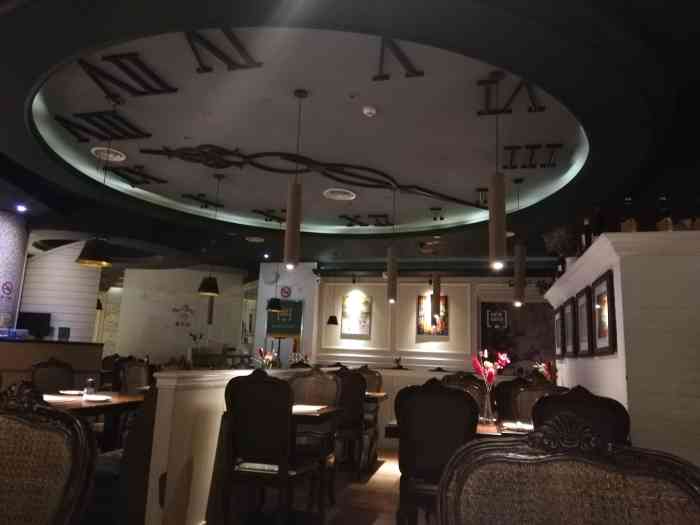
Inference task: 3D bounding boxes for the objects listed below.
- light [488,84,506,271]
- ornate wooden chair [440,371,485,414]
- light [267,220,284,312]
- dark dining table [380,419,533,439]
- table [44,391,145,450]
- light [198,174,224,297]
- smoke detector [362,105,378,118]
[{"bbox_3d":[0.992,-0.617,3.522,0.105,1.340,0.105,0,-10,14],"label":"light"},{"bbox_3d":[0.892,1.478,4.343,0.520,1.080,0.580,0,-10,15],"label":"ornate wooden chair"},{"bbox_3d":[-0.959,0.012,7.284,0.210,1.340,0.210,0,-10,14],"label":"light"},{"bbox_3d":[1.044,1.525,3.589,1.500,0.750,0.850,0,-10,15],"label":"dark dining table"},{"bbox_3d":[-2.066,1.479,4.103,0.800,0.760,1.200,0,-10,14],"label":"table"},{"bbox_3d":[-1.517,-0.317,5.885,0.215,1.350,0.215,0,-10,14],"label":"light"},{"bbox_3d":[0.175,-1.283,4.477,0.112,0.048,0.112,0,-10,14],"label":"smoke detector"}]

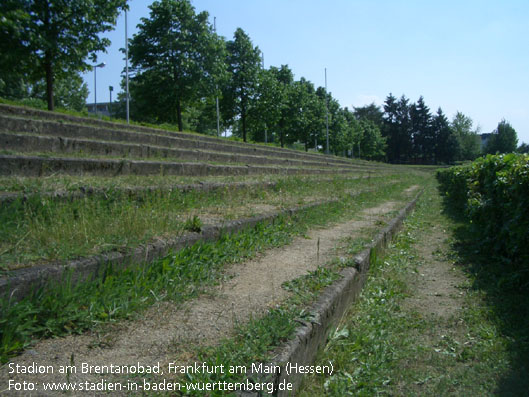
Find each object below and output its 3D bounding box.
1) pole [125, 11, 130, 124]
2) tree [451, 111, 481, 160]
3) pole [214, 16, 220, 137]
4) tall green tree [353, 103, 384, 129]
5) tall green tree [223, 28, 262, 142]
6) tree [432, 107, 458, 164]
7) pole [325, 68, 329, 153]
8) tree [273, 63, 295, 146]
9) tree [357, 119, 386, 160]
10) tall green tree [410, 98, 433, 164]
[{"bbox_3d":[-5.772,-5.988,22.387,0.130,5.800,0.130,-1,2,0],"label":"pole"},{"bbox_3d":[45.841,-14.019,121.764,6.700,12.090,6.500,-1,2,0],"label":"tree"},{"bbox_3d":[-2.711,-7.051,30.864,0.140,6.980,0.140,-1,2,0],"label":"pole"},{"bbox_3d":[20.892,-13.194,106.766,6.600,12.000,6.300,-1,2,0],"label":"tall green tree"},{"bbox_3d":[-1.428,-7.495,35.352,3.100,7.560,3.100,-1,2,0],"label":"tall green tree"},{"bbox_3d":[39.916,-13.834,117.748,5.600,12.900,5.500,-1,2,0],"label":"tree"},{"bbox_3d":[6.694,-9.212,56.821,0.180,9.160,0.180,-1,2,0],"label":"pole"},{"bbox_3d":[1.531,-7.432,42.870,2.300,6.670,2.400,-1,2,0],"label":"tree"},{"bbox_3d":[16.341,-9.002,81.873,4.500,6.510,4.500,-1,2,0],"label":"tree"},{"bbox_3d":[34.714,-14.991,117.708,5.000,15.000,5.000,-1,2,0],"label":"tall green tree"}]

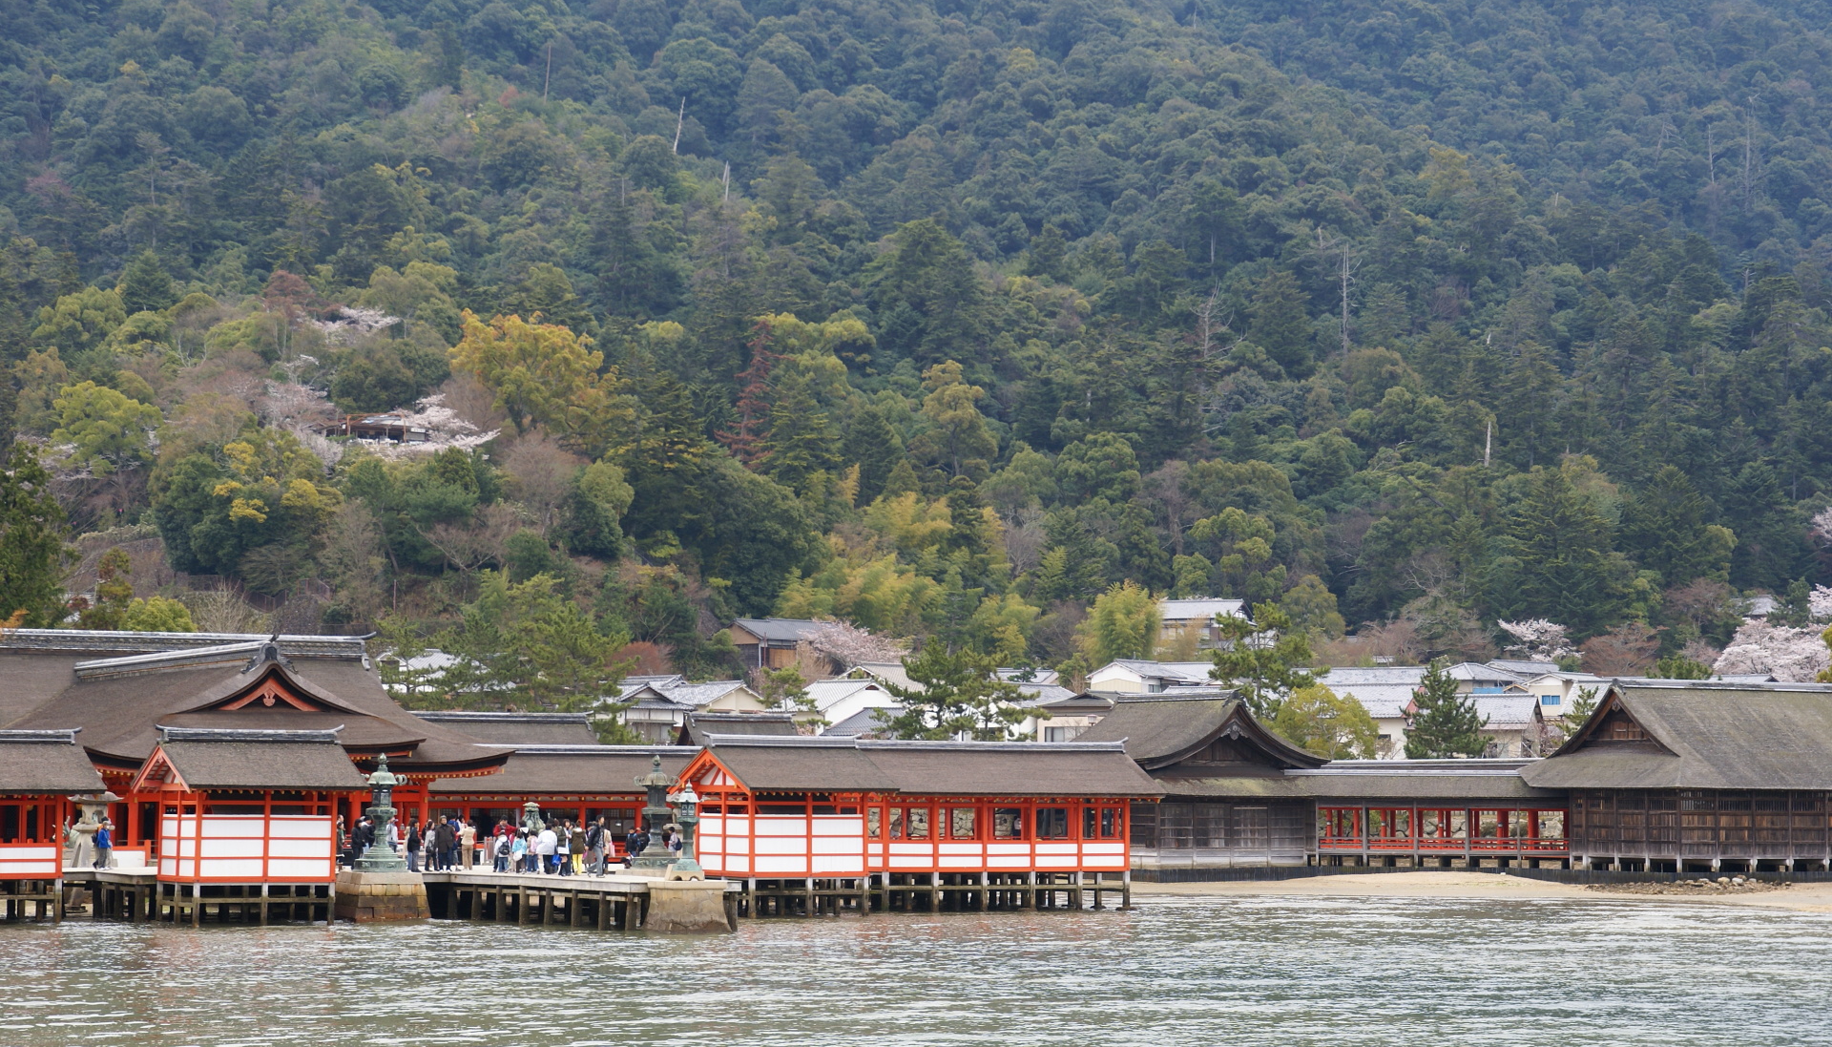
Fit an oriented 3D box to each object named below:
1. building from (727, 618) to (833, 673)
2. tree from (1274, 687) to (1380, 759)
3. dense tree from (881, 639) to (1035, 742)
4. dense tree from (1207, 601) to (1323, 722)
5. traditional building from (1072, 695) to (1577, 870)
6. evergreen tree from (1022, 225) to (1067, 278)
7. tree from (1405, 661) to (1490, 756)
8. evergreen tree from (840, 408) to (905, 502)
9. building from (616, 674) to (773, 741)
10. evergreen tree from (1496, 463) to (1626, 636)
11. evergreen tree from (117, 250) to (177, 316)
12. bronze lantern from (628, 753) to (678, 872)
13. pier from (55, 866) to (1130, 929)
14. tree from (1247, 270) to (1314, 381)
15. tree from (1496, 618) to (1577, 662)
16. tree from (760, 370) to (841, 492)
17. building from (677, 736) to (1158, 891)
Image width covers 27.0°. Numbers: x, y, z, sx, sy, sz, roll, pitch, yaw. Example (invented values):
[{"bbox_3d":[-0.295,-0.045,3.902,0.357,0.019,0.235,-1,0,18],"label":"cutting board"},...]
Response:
[{"bbox_3d":[-11.746,10.529,325.000,8.800,5.000,6.500,3,-5,-38],"label":"building"},{"bbox_3d":[18.263,10.243,172.000,5.220,5.800,5.220,0,-4,0],"label":"tree"},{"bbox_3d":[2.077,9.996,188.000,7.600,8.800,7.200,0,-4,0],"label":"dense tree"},{"bbox_3d":[18.775,9.748,205.000,6.400,10.800,6.200,0,-4,0],"label":"dense tree"},{"bbox_3d":[16.849,10.611,157.000,18.700,7.300,11.000,1,-4,-11],"label":"traditional building"},{"bbox_3d":[21.236,-43.298,630.000,7.310,12.030,7.310,0,-4,0],"label":"evergreen tree"},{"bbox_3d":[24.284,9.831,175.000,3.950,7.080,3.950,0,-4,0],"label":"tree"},{"bbox_3d":[-4.888,-7.169,435.000,7.010,12.380,7.010,0,-4,0],"label":"evergreen tree"},{"bbox_3d":[-16.018,15.034,275.000,10.900,8.200,9.500,0,-4,0],"label":"building"},{"bbox_3d":[65.884,2.775,390.000,13.200,18.000,12.800,0,-4,0],"label":"evergreen tree"},{"bbox_3d":[-106.607,-32.843,530.000,8.200,10.000,8.000,0,-4,0],"label":"evergreen tree"},{"bbox_3d":[-7.998,8.863,117.000,1.500,3.500,1.500,3,-5,-28],"label":"bronze lantern"},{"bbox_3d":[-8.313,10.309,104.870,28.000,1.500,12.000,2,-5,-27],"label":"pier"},{"bbox_3d":[52.425,-27.912,550.000,9.480,17.510,9.480,0,-4,0],"label":"tree"},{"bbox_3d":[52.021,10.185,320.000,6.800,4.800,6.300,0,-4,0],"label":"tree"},{"bbox_3d":[-12.893,-9.630,425.000,9.070,14.800,9.070,0,-4,0],"label":"tree"},{"bbox_3d":[0.146,8.502,111.990,13.700,4.400,6.000,2,-5,-27],"label":"building"}]

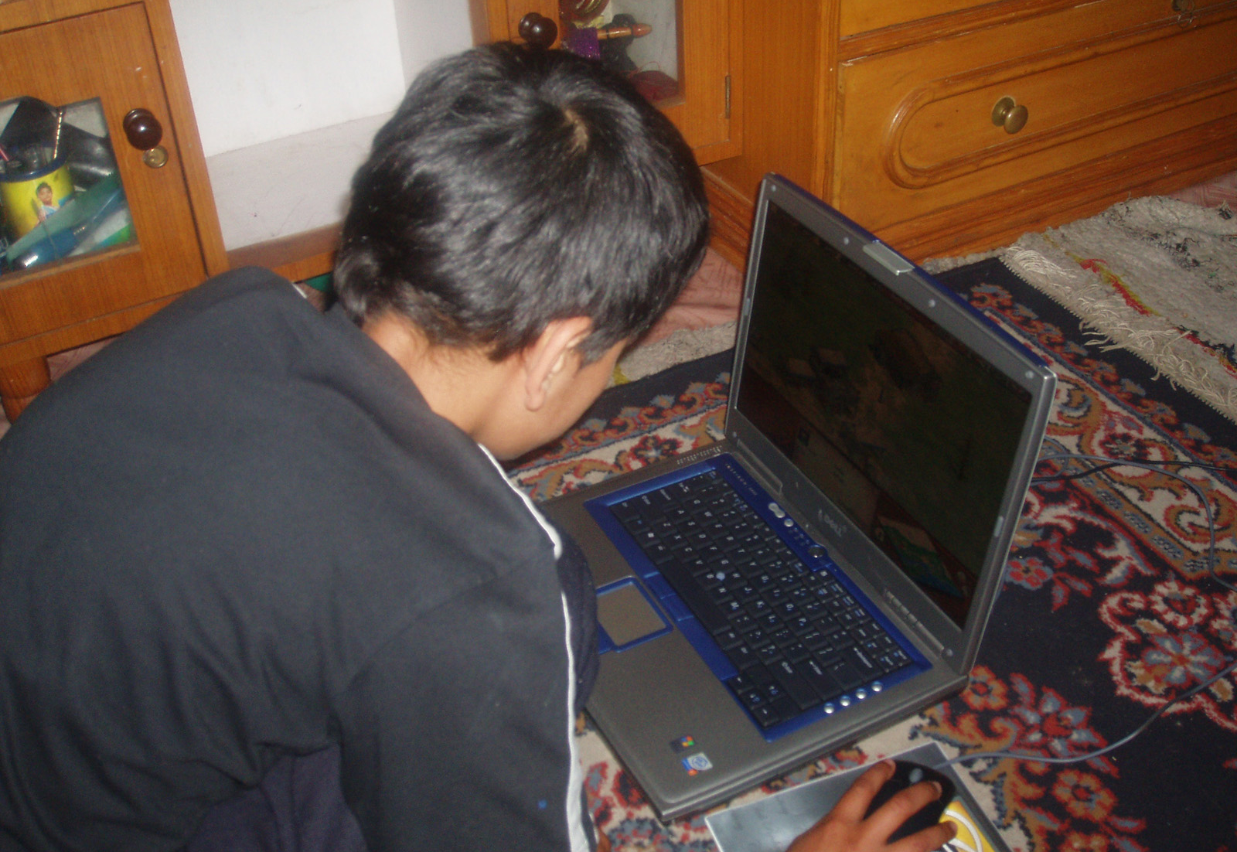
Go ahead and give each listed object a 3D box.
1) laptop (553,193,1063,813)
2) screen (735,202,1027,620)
[{"bbox_3d":[0.080,0.038,0.970,0.311,0.295,0.352,-18,39,-20],"label":"laptop"},{"bbox_3d":[0.195,-0.019,1.000,0.010,0.208,0.330,-12,37,-24],"label":"screen"}]

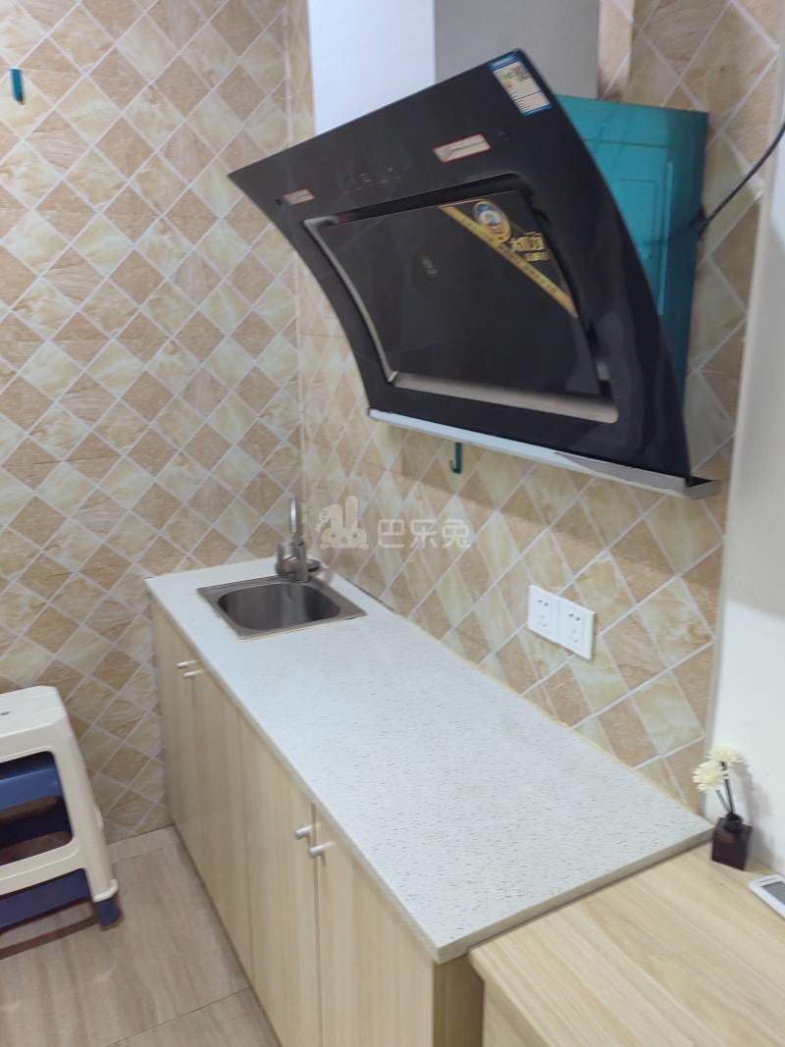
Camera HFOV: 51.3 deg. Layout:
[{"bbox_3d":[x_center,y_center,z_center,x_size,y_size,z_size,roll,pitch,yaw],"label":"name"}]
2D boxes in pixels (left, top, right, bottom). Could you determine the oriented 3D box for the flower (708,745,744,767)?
[{"bbox_3d":[0.475,0.330,1.160,0.048,0.026,0.048,8,18,29],"label":"flower"}]

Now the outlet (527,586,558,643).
[{"bbox_3d":[0.282,0.164,1.500,0.010,0.086,0.086,-9,17,-27],"label":"outlet"}]

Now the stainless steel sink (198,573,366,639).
[{"bbox_3d":[-0.300,0.280,2.170,0.325,0.160,0.385,-9,17,-27],"label":"stainless steel sink"}]

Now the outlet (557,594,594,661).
[{"bbox_3d":[0.323,0.184,1.427,0.010,0.086,0.086,-9,17,-27],"label":"outlet"}]

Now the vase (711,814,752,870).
[{"bbox_3d":[0.493,0.455,1.184,0.044,0.067,0.044,8,18,29],"label":"vase"}]

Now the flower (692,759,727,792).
[{"bbox_3d":[0.454,0.362,1.172,0.048,0.032,0.048,-11,21,33],"label":"flower"}]

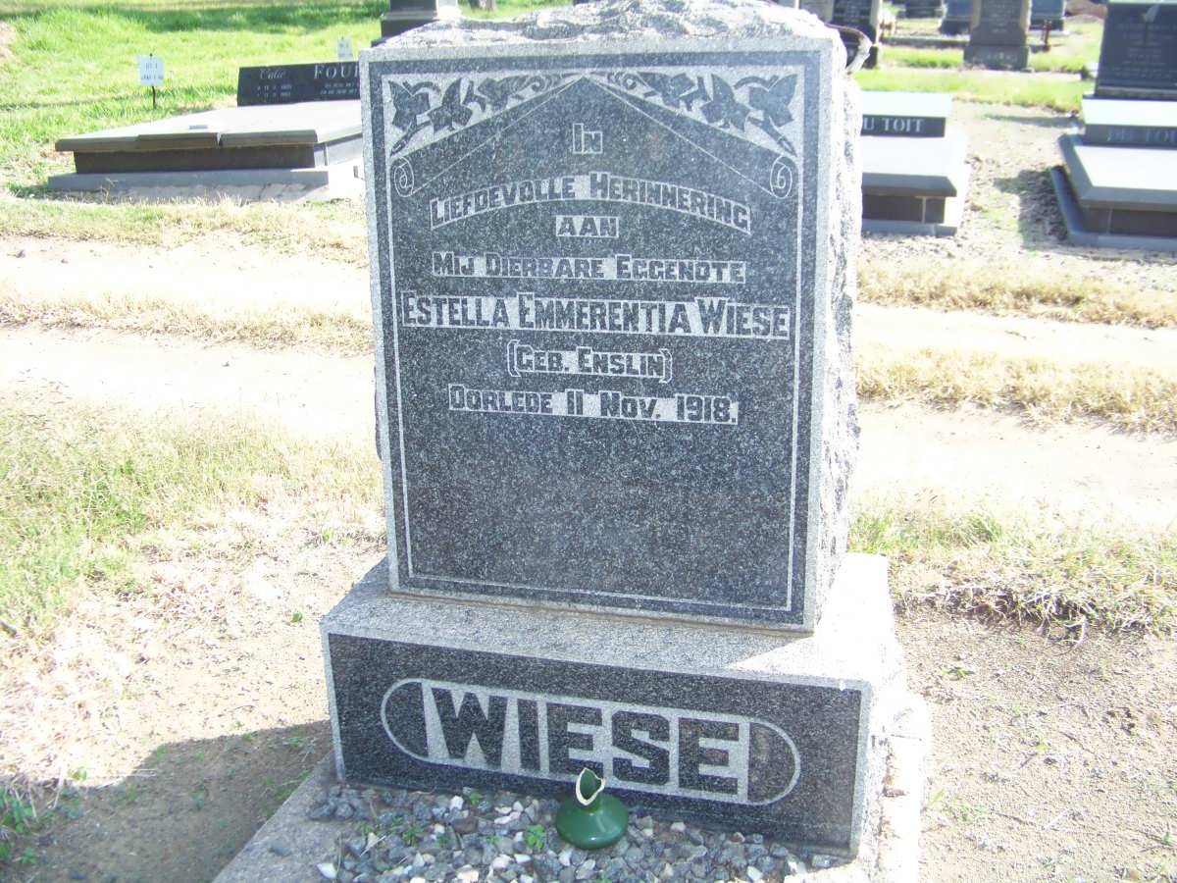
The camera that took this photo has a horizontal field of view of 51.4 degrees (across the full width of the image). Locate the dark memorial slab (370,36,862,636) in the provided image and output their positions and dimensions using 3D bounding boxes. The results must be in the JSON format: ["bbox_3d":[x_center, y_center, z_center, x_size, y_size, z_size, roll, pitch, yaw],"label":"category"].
[{"bbox_3d":[0.039,-0.224,2.150,0.806,1.037,0.250,4,20,14],"label":"dark memorial slab"}]

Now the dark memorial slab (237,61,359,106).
[{"bbox_3d":[-2.787,-3.638,12.483,1.650,0.400,0.150,2,19,9],"label":"dark memorial slab"}]

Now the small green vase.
[{"bbox_3d":[0.006,0.627,2.079,0.121,0.133,0.121,-1,19,0],"label":"small green vase"}]

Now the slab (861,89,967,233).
[{"bbox_3d":[2.375,-2.152,9.383,1.000,0.740,2.350,5,20,17],"label":"slab"}]

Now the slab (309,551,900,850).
[{"bbox_3d":[0.068,0.432,2.344,0.998,0.330,0.518,4,20,14],"label":"slab"}]

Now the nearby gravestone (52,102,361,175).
[{"bbox_3d":[-3.406,-2.860,11.598,2.300,0.360,2.200,2,19,9],"label":"nearby gravestone"}]

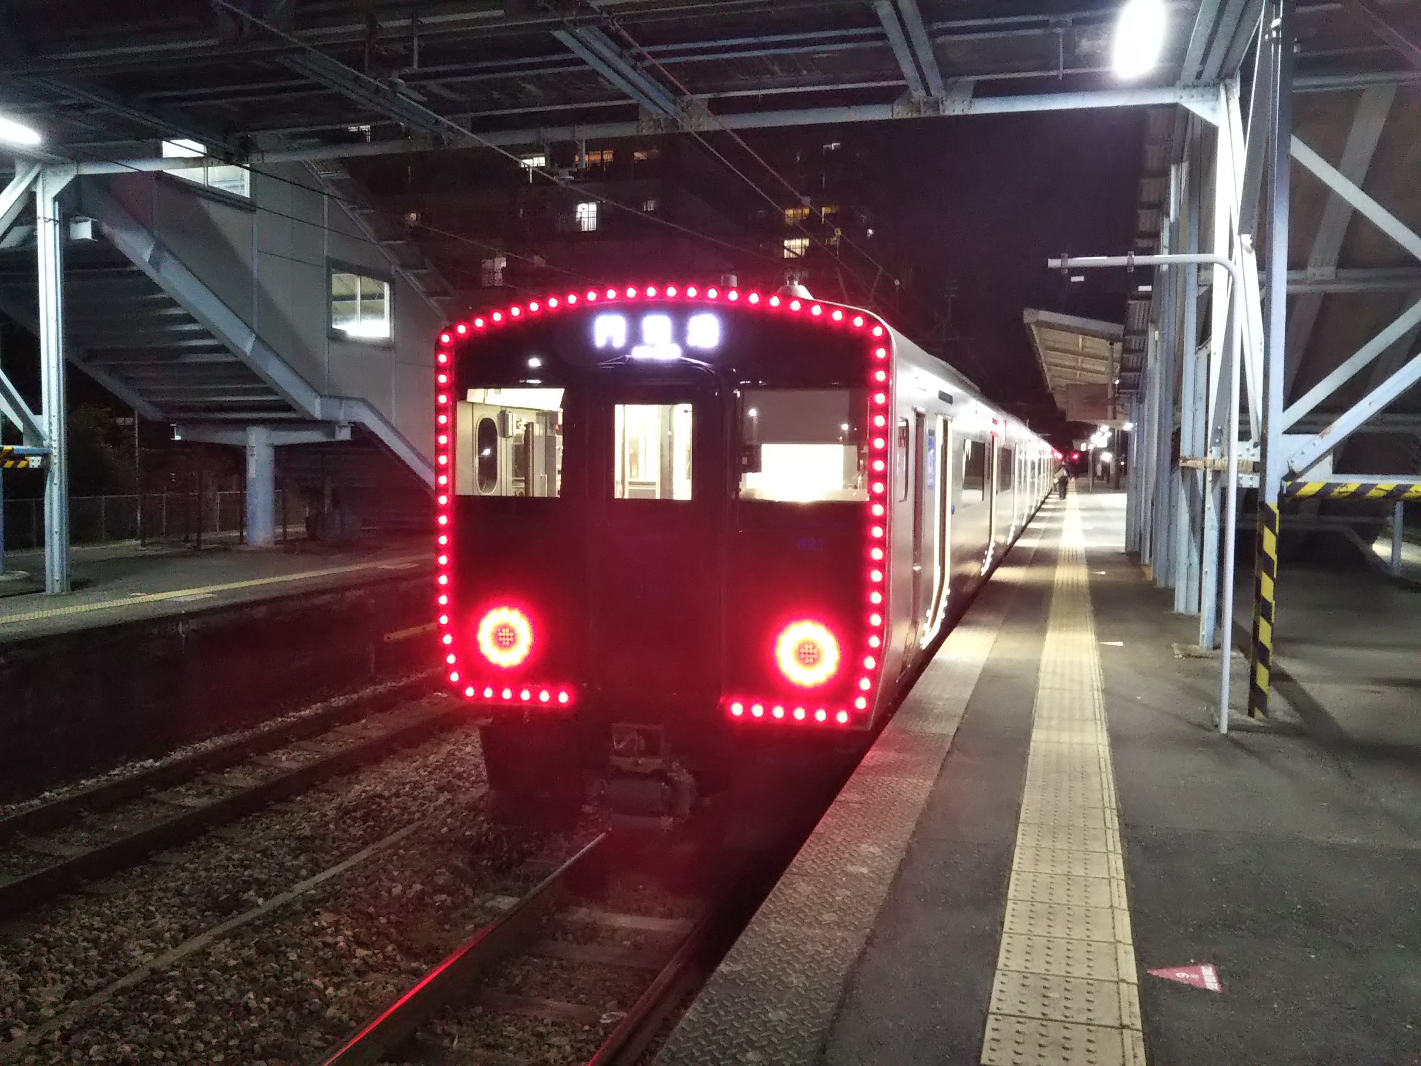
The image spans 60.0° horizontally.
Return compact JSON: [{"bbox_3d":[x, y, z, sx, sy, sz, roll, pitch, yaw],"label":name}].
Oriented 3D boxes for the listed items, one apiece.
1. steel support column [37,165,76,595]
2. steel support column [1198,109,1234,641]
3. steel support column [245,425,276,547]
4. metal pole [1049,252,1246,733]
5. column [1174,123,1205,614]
[{"bbox_3d":[-6.674,-1.527,12.499,0.130,4.288,0.170,2,4,16],"label":"steel support column"},{"bbox_3d":[3.867,-1.217,9.422,0.120,4.220,0.160,2,4,16],"label":"steel support column"},{"bbox_3d":[-7.186,-0.752,19.686,0.405,1.874,0.405,2,4,16],"label":"steel support column"},{"bbox_3d":[2.306,-0.214,6.653,0.993,2.541,0.055,2,4,16],"label":"metal pole"},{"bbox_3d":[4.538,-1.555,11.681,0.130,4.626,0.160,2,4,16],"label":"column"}]

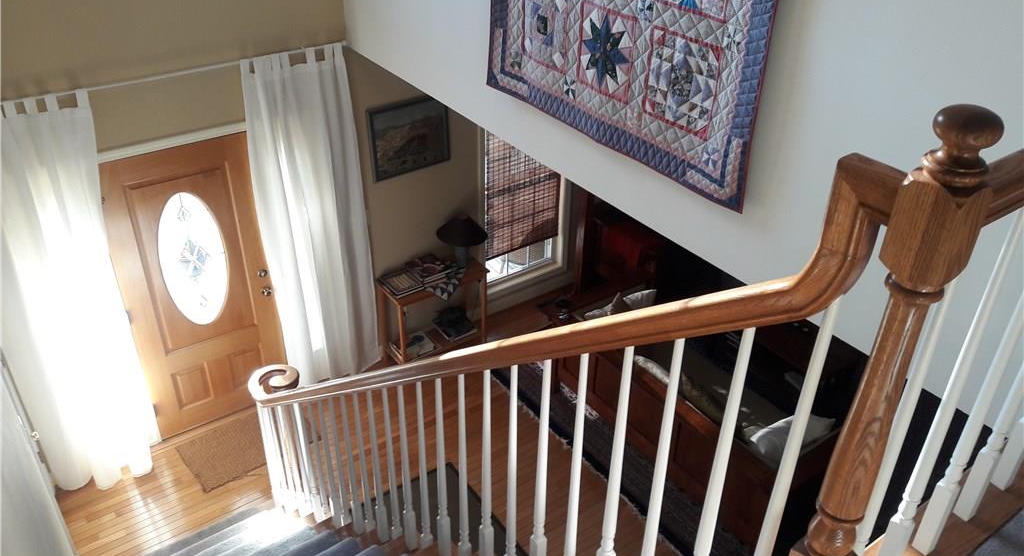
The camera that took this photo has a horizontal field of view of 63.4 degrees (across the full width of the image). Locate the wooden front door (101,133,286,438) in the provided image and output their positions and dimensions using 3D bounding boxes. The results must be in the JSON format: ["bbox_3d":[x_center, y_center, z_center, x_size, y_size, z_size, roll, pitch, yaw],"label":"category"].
[{"bbox_3d":[-1.983,0.102,5.313,0.921,2.030,0.050,-21,38,-30],"label":"wooden front door"}]

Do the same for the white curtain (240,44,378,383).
[{"bbox_3d":[-1.303,-0.279,5.483,0.770,2.440,0.130,-21,38,-30],"label":"white curtain"}]

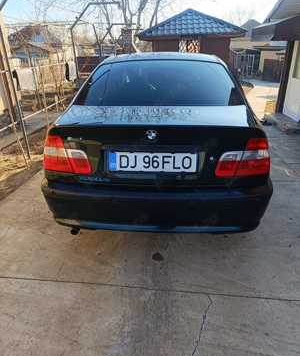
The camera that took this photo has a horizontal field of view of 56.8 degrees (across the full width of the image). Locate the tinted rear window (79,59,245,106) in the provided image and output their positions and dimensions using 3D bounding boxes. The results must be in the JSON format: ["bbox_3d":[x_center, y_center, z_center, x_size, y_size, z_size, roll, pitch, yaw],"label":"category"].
[{"bbox_3d":[0.073,-0.801,2.300,1.280,0.110,0.710,1,49,4],"label":"tinted rear window"}]

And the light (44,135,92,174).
[{"bbox_3d":[-0.543,-0.163,1.799,0.385,0.230,0.180,7,26,17],"label":"light"}]

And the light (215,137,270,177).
[{"bbox_3d":[0.590,-0.143,1.719,0.385,0.230,0.180,-5,25,-9],"label":"light"}]

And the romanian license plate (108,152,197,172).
[{"bbox_3d":[0.014,-0.096,1.637,0.520,0.112,0.012,1,17,4],"label":"romanian license plate"}]

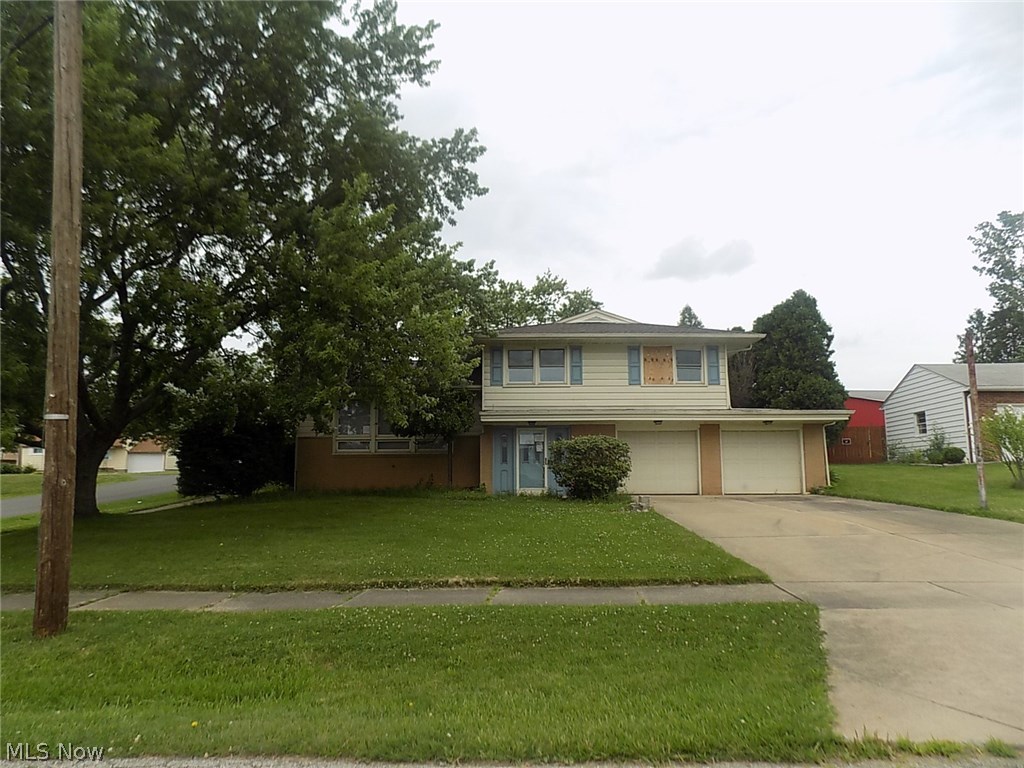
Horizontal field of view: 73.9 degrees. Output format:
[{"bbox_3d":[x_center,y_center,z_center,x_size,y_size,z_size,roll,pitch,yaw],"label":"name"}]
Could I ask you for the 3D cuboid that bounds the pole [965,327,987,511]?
[{"bbox_3d":[10.785,0.869,15.764,0.170,4.150,0.170,0,-7,0],"label":"pole"}]

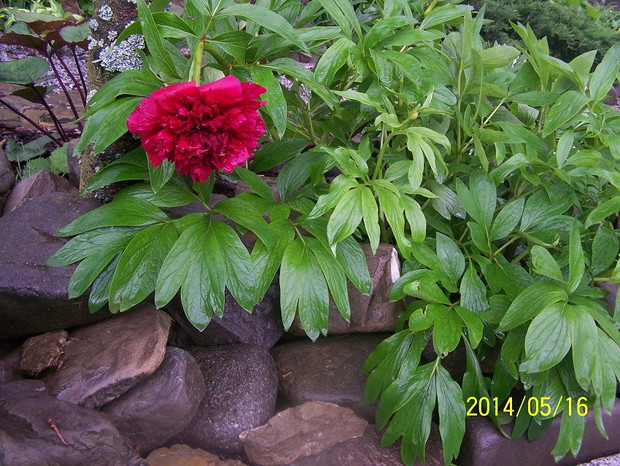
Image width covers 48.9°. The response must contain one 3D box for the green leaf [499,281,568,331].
[{"bbox_3d":[0.250,0.079,0.753,0.101,0.020,0.038,-20,49,-23],"label":"green leaf"}]

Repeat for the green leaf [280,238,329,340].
[{"bbox_3d":[-0.007,0.075,0.905,0.061,0.127,0.025,-2,-5,-1],"label":"green leaf"}]

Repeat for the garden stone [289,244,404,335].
[{"bbox_3d":[0.052,0.076,0.970,0.165,0.125,0.130,0,28,0],"label":"garden stone"}]

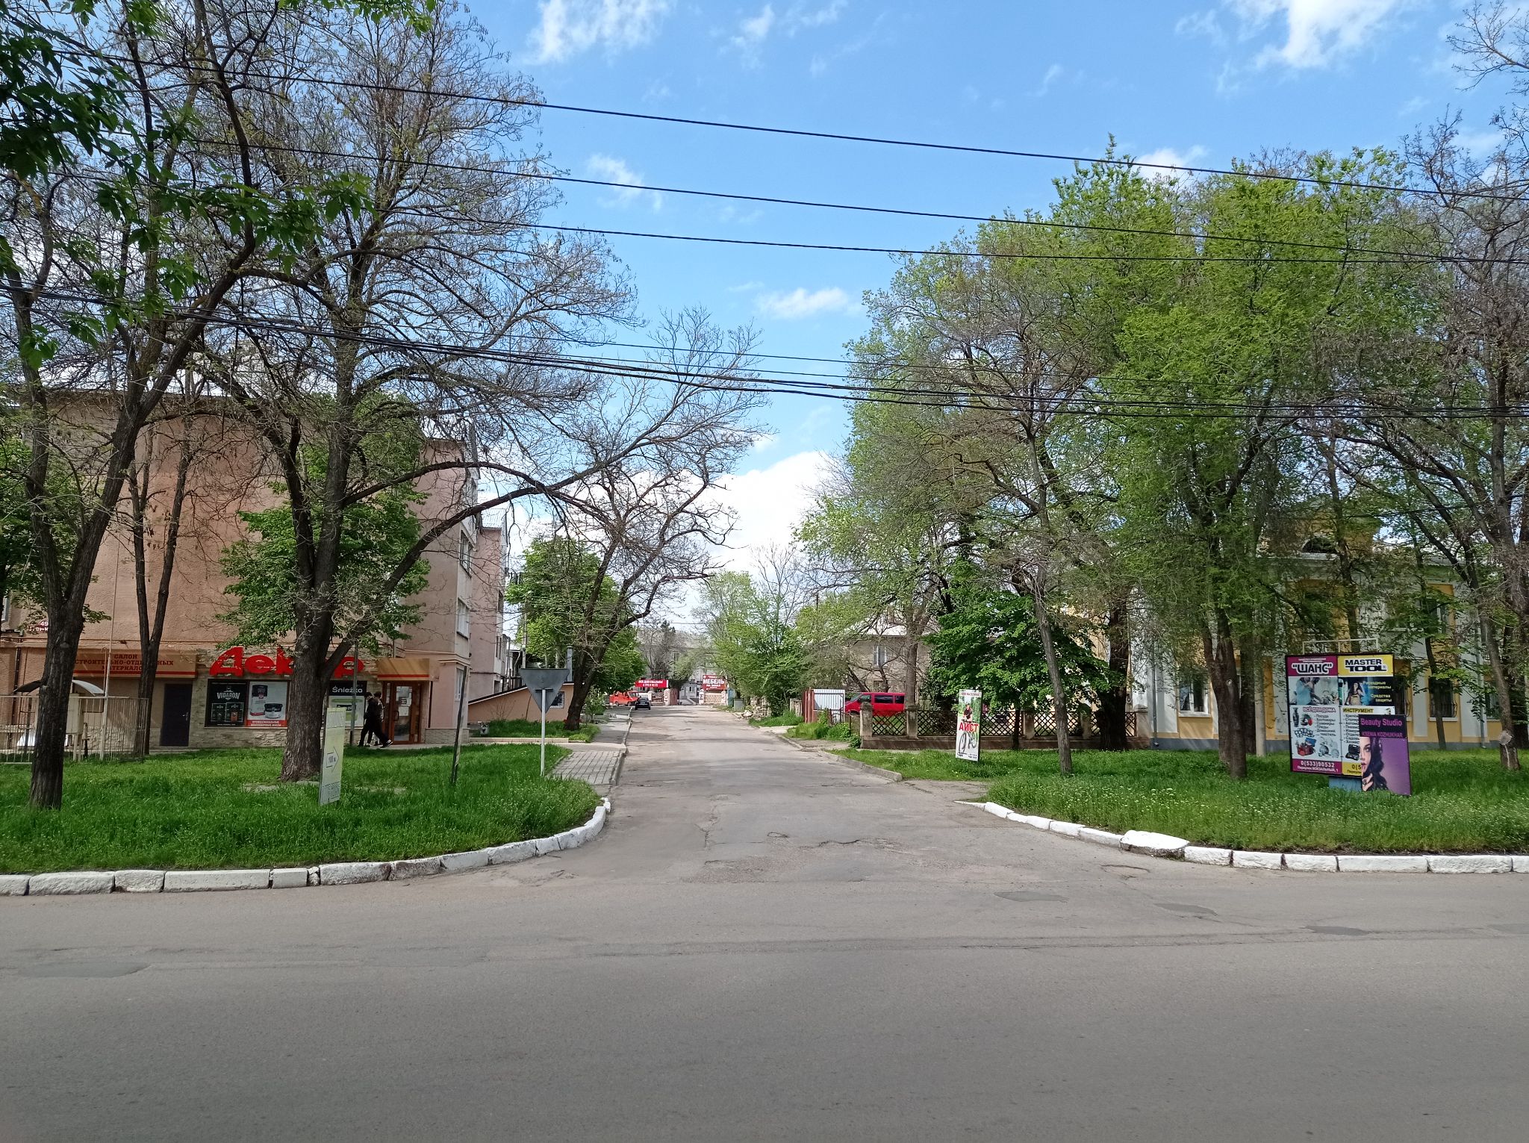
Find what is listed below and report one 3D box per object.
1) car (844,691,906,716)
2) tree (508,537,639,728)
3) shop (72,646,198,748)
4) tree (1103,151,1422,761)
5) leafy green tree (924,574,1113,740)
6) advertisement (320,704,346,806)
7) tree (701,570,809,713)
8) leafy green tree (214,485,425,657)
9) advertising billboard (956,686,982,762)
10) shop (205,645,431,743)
[{"bbox_3d":[7.867,9.241,84.306,4.750,1.930,1.850,1,-6,-8],"label":"car"},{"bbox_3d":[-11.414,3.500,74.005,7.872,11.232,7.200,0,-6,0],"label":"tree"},{"bbox_3d":[-20.514,4.271,42.047,4.150,3.234,5.000,1,-6,-7],"label":"shop"},{"bbox_3d":[10.028,-2.336,25.152,6.522,12.892,6.600,0,-6,0],"label":"tree"},{"bbox_3d":[7.595,2.627,36.963,5.659,5.135,5.200,0,-6,0],"label":"leafy green tree"},{"bbox_3d":[-5.895,2.512,16.864,0.060,1.299,0.700,0,-6,3],"label":"advertisement"},{"bbox_3d":[-0.734,5.427,94.925,8.544,11.278,8.200,0,-6,0],"label":"tree"},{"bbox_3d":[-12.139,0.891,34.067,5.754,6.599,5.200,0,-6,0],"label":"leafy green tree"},{"bbox_3d":[4.842,3.639,29.199,0.060,1.653,0.800,4,-6,-28],"label":"advertising billboard"},{"bbox_3d":[-14.837,4.313,42.650,7.750,3.245,5.000,1,-6,-7],"label":"shop"}]

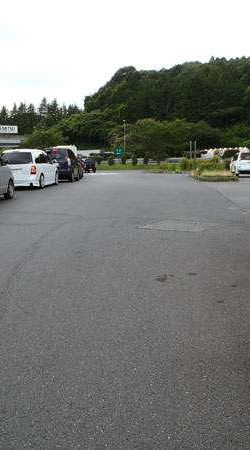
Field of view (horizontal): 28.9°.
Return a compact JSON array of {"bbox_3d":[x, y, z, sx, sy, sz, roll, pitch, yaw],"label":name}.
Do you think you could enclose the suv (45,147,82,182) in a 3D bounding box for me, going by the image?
[{"bbox_3d":[-3.779,-3.654,29.391,1.740,1.920,4.550,0,8,2],"label":"suv"}]

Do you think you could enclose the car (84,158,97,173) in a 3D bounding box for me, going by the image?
[{"bbox_3d":[-4.241,-7.282,60.000,1.475,1.690,3.400,-1,8,-3],"label":"car"}]

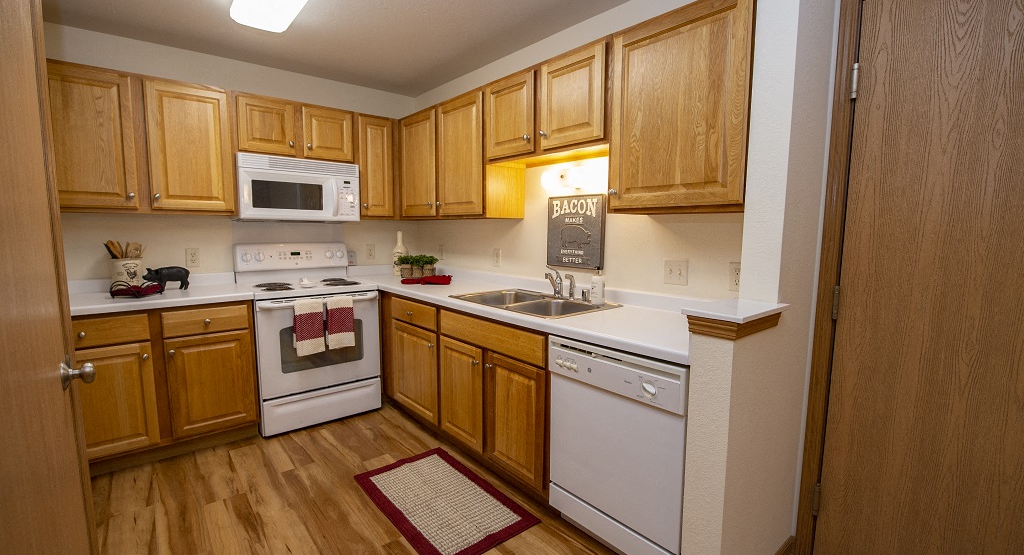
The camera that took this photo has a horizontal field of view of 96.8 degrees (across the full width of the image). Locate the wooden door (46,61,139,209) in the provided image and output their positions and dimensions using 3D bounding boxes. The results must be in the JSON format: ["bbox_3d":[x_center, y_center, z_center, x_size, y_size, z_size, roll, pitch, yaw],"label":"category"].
[{"bbox_3d":[-2.248,-0.724,2.395,0.400,0.718,0.024,-5,8,-40],"label":"wooden door"}]

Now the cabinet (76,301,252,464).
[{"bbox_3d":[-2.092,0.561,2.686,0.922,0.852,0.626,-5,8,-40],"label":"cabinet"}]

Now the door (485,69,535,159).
[{"bbox_3d":[-0.010,-0.885,2.524,0.021,0.411,0.386,-5,8,-40],"label":"door"}]

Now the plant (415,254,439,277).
[{"bbox_3d":[-0.668,-0.088,3.627,0.160,0.186,0.160,-5,8,-40],"label":"plant"}]

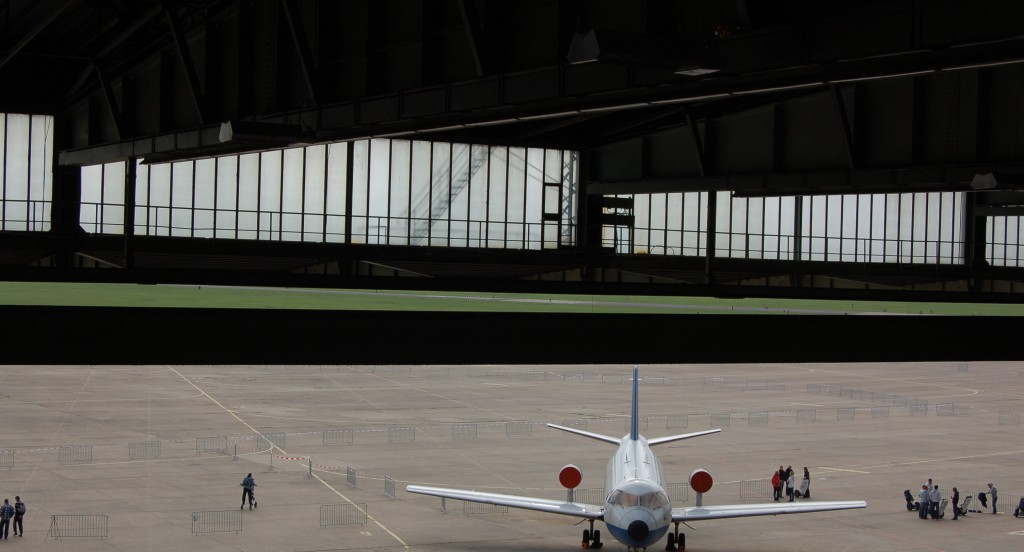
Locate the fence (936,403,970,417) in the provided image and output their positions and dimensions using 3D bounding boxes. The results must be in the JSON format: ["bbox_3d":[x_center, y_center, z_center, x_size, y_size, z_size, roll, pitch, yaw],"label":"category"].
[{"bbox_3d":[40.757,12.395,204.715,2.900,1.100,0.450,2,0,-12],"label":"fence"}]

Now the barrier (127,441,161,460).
[{"bbox_3d":[-23.210,11.012,140.217,2.500,1.100,0.450,1,1,-45],"label":"barrier"}]

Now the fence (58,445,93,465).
[{"bbox_3d":[-26.786,10.943,136.078,0.450,1.100,2.500,2,1,40],"label":"fence"}]

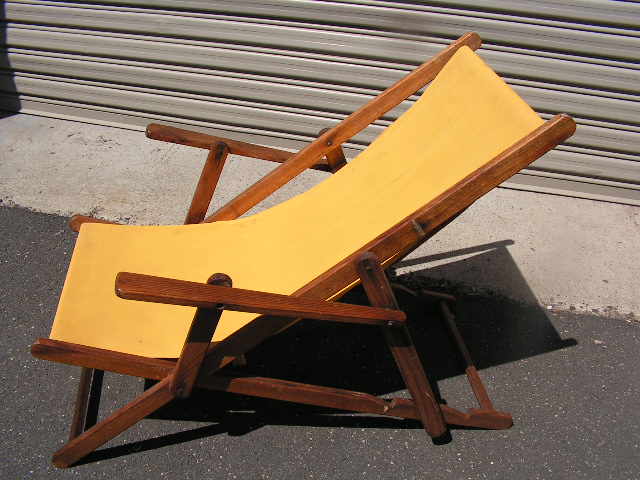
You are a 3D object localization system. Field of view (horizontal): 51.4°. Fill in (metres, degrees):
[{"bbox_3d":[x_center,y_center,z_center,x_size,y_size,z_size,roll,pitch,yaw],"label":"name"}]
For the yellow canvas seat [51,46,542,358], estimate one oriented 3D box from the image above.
[{"bbox_3d":[-0.103,-0.101,1.517,0.990,0.568,0.440,-2,34,-8],"label":"yellow canvas seat"}]

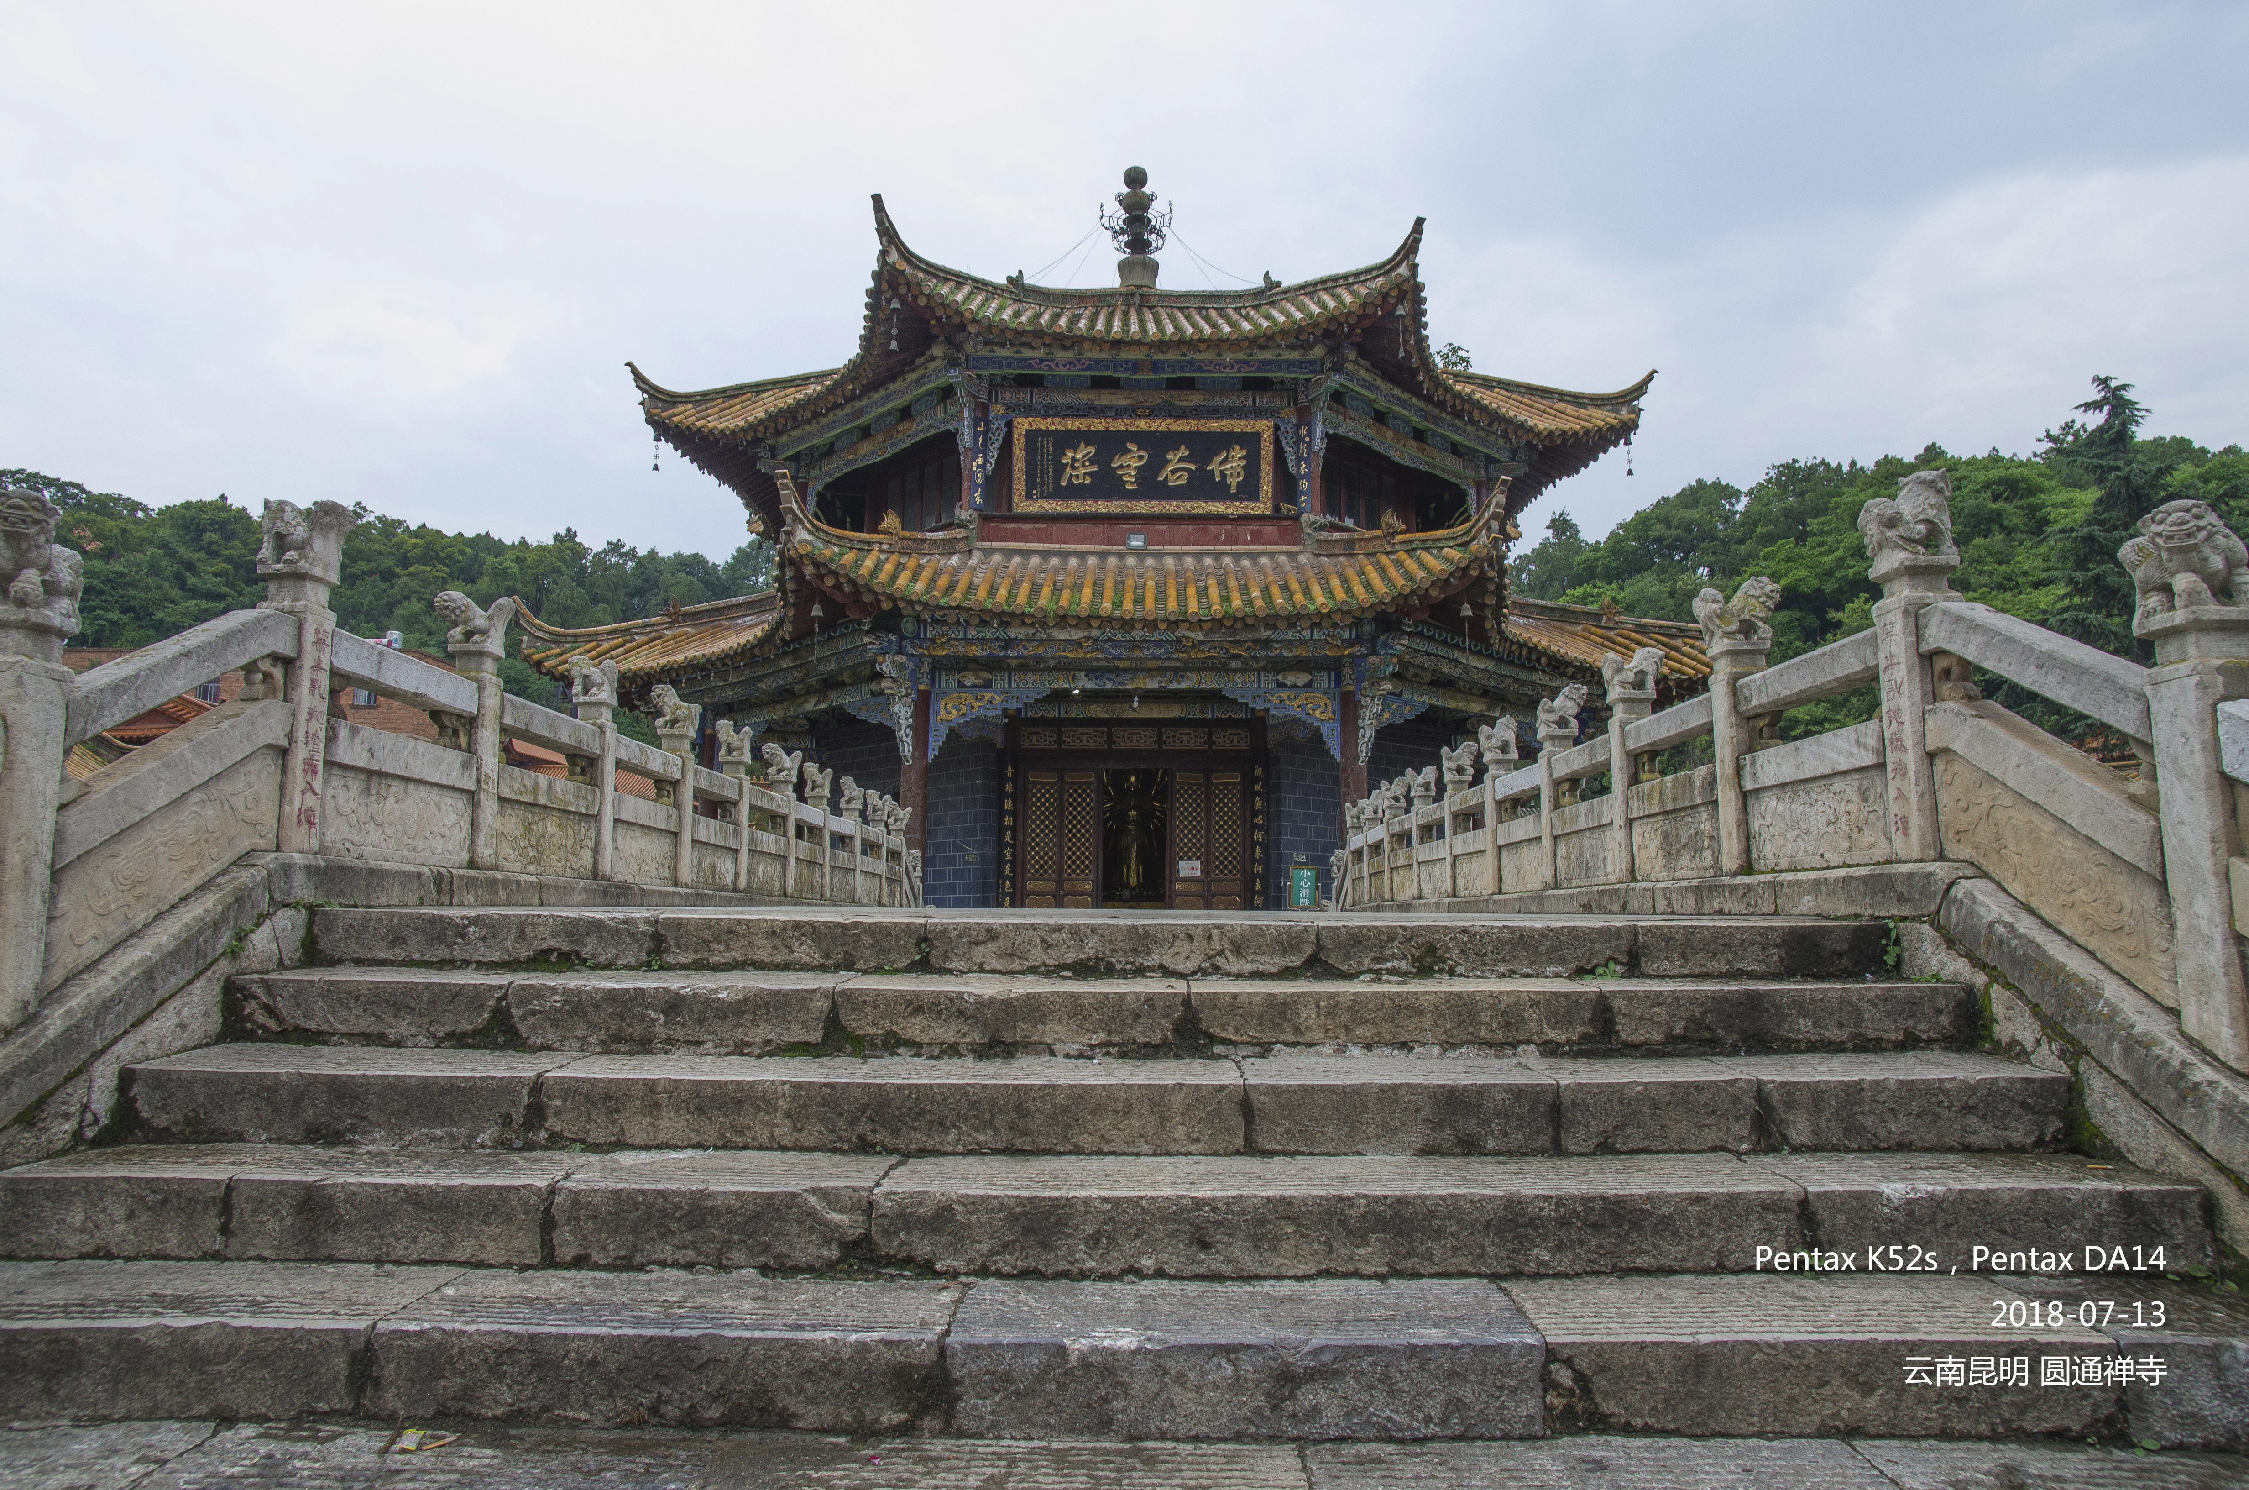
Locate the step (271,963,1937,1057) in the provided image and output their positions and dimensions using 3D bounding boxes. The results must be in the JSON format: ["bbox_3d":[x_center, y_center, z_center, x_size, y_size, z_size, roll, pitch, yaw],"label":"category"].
[{"bbox_3d":[-0.068,0.713,3.473,4.400,0.176,0.350,0,-7,1],"label":"step"}]

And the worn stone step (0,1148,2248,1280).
[{"bbox_3d":[-0.077,0.992,2.787,4.400,0.176,0.350,0,-7,1],"label":"worn stone step"}]

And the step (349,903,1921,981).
[{"bbox_3d":[-0.064,0.588,3.820,4.400,0.162,0.350,0,-7,1],"label":"step"}]

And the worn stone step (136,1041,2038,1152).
[{"bbox_3d":[-0.073,0.860,3.130,4.400,0.173,0.350,0,-7,1],"label":"worn stone step"}]

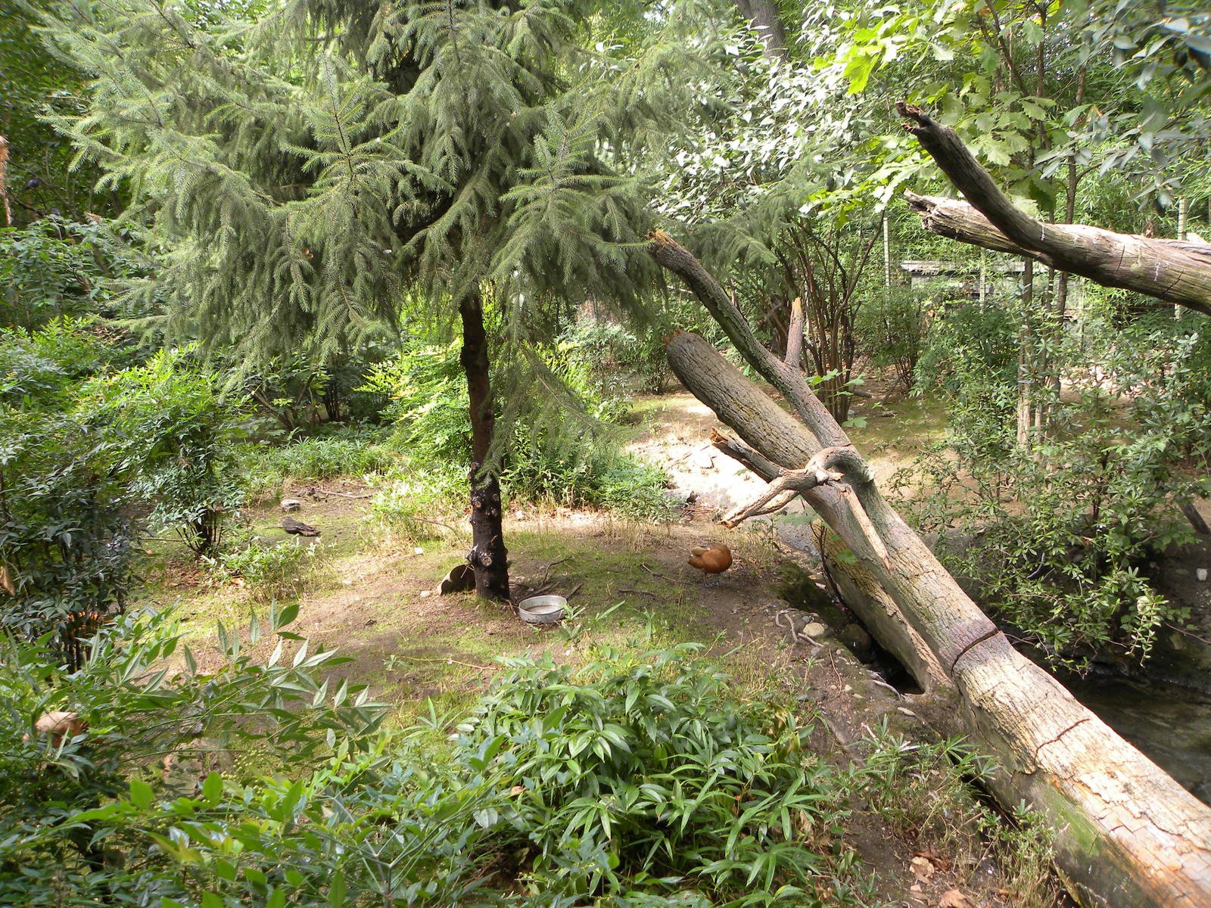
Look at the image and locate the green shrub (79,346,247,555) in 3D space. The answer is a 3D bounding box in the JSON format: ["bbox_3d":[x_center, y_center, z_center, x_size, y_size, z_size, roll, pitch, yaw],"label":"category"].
[{"bbox_3d":[-3.857,-0.062,8.000,1.400,1.750,1.250,-3,12,0],"label":"green shrub"}]

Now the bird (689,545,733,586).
[{"bbox_3d":[0.765,0.786,6.633,0.345,0.285,0.220,-4,12,-3],"label":"bird"}]

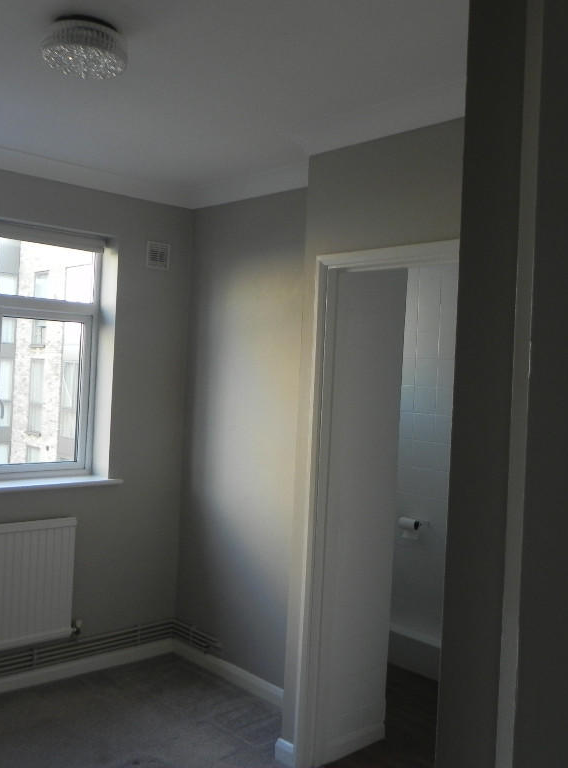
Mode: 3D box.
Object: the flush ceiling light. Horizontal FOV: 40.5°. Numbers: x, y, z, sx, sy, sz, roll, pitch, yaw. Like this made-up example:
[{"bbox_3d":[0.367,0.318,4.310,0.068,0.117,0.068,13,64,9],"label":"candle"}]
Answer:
[{"bbox_3d":[-0.592,-0.993,2.284,0.248,0.088,0.248,3,0,0],"label":"flush ceiling light"}]

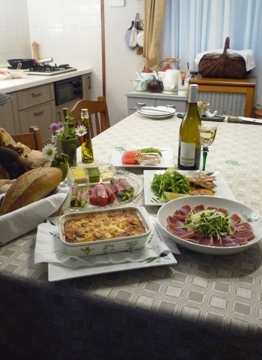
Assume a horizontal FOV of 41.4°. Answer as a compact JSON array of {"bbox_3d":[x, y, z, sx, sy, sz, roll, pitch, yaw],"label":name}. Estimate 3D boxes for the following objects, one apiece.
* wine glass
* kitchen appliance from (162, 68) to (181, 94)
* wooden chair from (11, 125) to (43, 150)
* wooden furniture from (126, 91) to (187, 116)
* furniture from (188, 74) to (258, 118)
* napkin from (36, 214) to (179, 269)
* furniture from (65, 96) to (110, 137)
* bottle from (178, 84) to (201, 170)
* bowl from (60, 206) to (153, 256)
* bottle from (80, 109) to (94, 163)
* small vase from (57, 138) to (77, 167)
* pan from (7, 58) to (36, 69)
[{"bbox_3d":[0.254,-0.105,1.186,0.068,0.168,0.068,8,25,19],"label":"wine glass"},{"bbox_3d":[0.345,-0.805,2.835,0.140,0.194,0.195,-1,24,-1],"label":"kitchen appliance"},{"bbox_3d":[-0.290,0.305,1.188,0.480,0.843,0.410,18,29,34],"label":"wooden chair"},{"bbox_3d":[0.275,-0.424,3.043,0.507,0.670,0.400,8,25,19],"label":"wooden furniture"},{"bbox_3d":[0.671,-0.325,2.636,0.410,0.840,0.330,9,25,18],"label":"furniture"},{"bbox_3d":[-0.067,0.136,0.830,0.315,0.045,0.205,-5,25,-13],"label":"napkin"},{"bbox_3d":[-0.055,-0.021,1.982,0.490,0.810,0.415,10,26,23],"label":"furniture"},{"bbox_3d":[0.223,-0.191,1.259,0.082,0.300,0.082,9,25,18],"label":"bottle"},{"bbox_3d":[-0.060,0.123,0.806,0.200,0.053,0.130,-5,25,-13],"label":"bowl"},{"bbox_3d":[-0.172,-0.170,1.323,0.049,0.205,0.049,9,25,18],"label":"bottle"},{"bbox_3d":[-0.220,-0.099,1.267,0.062,0.100,0.062,8,25,19],"label":"small vase"},{"bbox_3d":[-0.882,-0.957,2.845,0.260,0.055,0.260,6,25,13],"label":"pan"}]

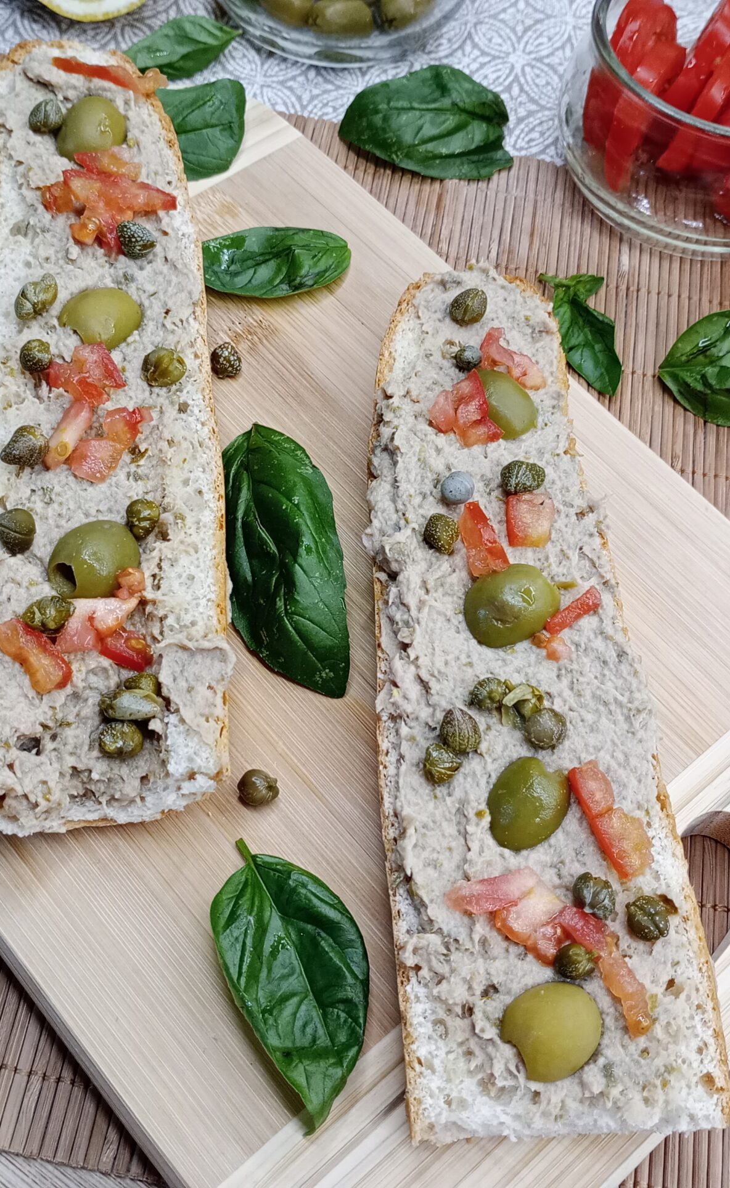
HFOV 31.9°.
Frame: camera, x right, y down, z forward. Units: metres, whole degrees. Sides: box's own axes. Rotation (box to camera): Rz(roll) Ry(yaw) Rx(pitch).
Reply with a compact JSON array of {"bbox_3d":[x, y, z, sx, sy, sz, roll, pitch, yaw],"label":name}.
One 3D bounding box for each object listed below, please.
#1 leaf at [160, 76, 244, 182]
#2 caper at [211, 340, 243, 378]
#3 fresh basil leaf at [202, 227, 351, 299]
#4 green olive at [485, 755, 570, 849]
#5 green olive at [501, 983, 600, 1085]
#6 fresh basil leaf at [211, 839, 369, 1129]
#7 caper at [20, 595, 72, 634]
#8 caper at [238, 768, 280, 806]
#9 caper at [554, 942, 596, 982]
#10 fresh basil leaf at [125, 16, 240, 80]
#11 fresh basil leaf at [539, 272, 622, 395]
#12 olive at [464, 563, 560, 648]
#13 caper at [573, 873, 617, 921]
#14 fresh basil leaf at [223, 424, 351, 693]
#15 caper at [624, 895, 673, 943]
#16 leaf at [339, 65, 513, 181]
[{"bbox_3d":[-0.057,-0.132,0.368,0.048,0.011,0.039,-11,63,-9],"label":"leaf"},{"bbox_3d":[-0.037,-0.062,0.339,0.008,0.008,0.009,-1,62,-4],"label":"caper"},{"bbox_3d":[-0.029,-0.091,0.348,0.052,0.010,0.026,-5,62,-5],"label":"fresh basil leaf"},{"bbox_3d":[0.032,0.042,0.254,0.017,0.015,0.019,28,64,11],"label":"green olive"},{"bbox_3d":[0.034,0.080,0.233,0.019,0.015,0.018,-31,68,-18],"label":"green olive"},{"bbox_3d":[-0.015,0.078,0.260,0.029,0.012,0.059,-14,64,-10],"label":"fresh basil leaf"},{"bbox_3d":[-0.066,0.004,0.265,0.011,0.008,0.009,-16,64,-12],"label":"caper"},{"bbox_3d":[-0.023,0.042,0.279,0.009,0.008,0.008,6,62,0],"label":"caper"},{"bbox_3d":[0.039,0.069,0.239,0.009,0.008,0.008,-10,63,-9],"label":"caper"},{"bbox_3d":[-0.063,-0.175,0.412,0.051,0.011,0.029,-22,65,-14],"label":"fresh basil leaf"},{"bbox_3d":[0.065,-0.076,0.367,0.020,0.018,0.046,-12,63,-10],"label":"fresh basil leaf"},{"bbox_3d":[0.031,0.002,0.272,0.021,0.017,0.017,-31,68,-18],"label":"olive"},{"bbox_3d":[0.045,0.059,0.248,0.009,0.008,0.010,-36,70,-20],"label":"caper"},{"bbox_3d":[-0.022,-0.008,0.302,0.034,0.014,0.075,-12,63,-9],"label":"fresh basil leaf"},{"bbox_3d":[0.054,0.062,0.243,0.009,0.009,0.009,-15,64,-11],"label":"caper"},{"bbox_3d":[0.019,-0.145,0.396,0.054,0.015,0.047,1,62,-2],"label":"leaf"}]

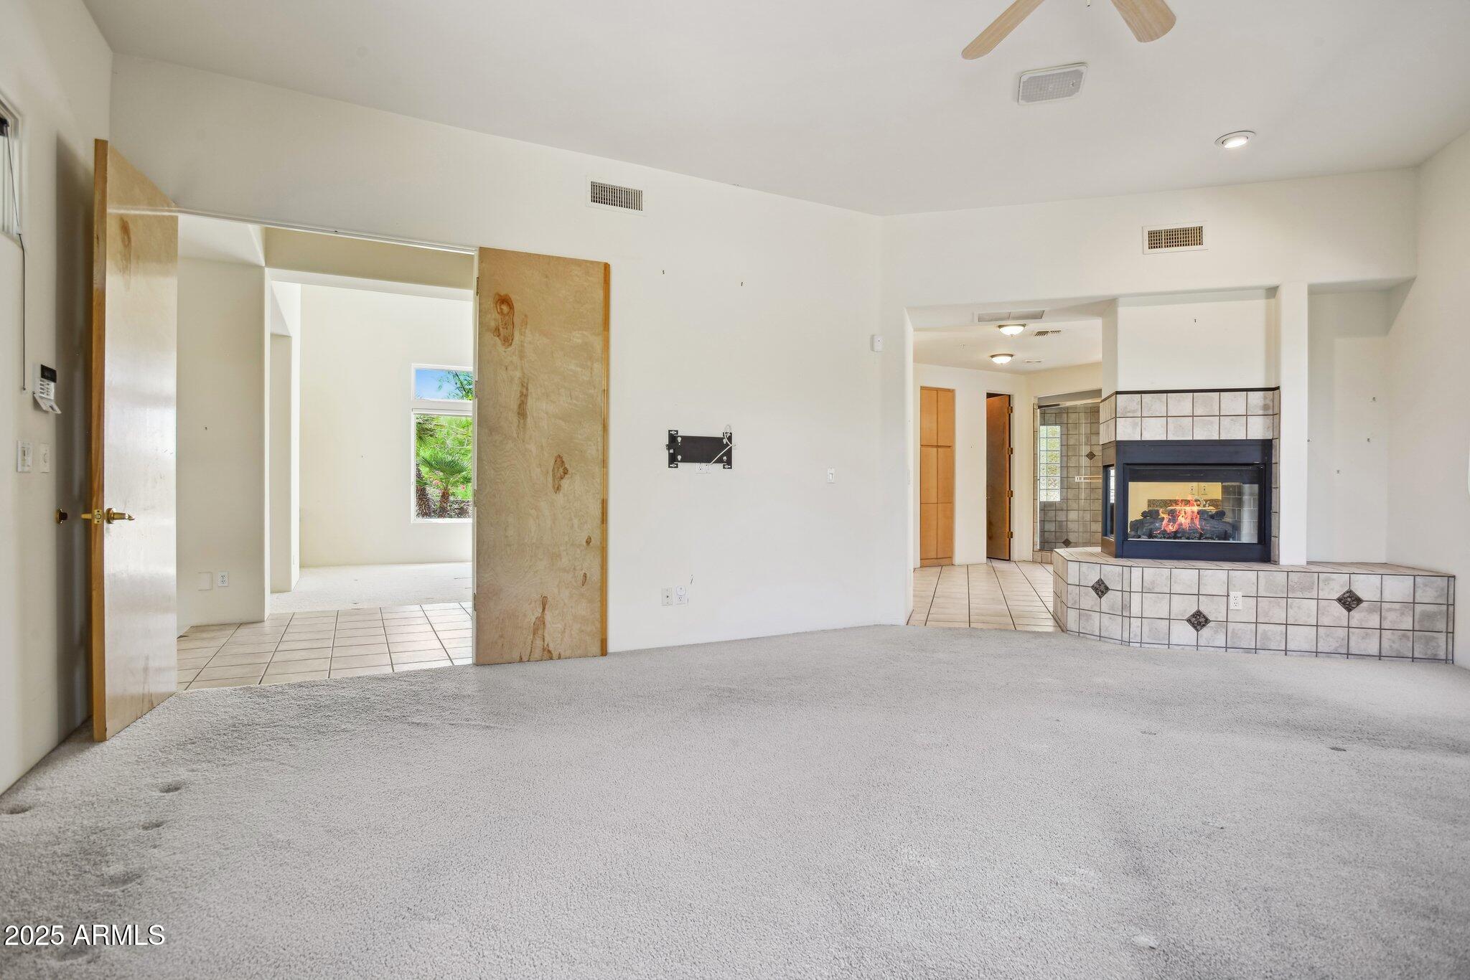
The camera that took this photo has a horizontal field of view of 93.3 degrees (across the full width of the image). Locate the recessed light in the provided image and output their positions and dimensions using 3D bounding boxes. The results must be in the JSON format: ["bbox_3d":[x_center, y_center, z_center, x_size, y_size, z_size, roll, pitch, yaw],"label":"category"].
[{"bbox_3d":[2.993,-2.085,4.155,0.200,0.040,0.200,0,0,-25],"label":"recessed light"}]

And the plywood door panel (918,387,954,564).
[{"bbox_3d":[2.821,-0.166,9.638,0.610,2.450,0.050,0,0,-25],"label":"plywood door panel"}]

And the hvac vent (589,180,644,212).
[{"bbox_3d":[-0.755,-1.881,4.460,0.380,0.190,0.030,0,0,-25],"label":"hvac vent"}]

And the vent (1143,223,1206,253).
[{"bbox_3d":[3.041,-1.741,4.789,0.390,0.197,0.030,0,0,16],"label":"vent"}]

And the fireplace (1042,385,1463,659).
[{"bbox_3d":[3.617,0.158,5.268,2.170,1.820,1.510,0,0,14],"label":"fireplace"}]

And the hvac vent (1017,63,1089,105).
[{"bbox_3d":[1.648,-2.093,3.617,0.305,0.030,0.305,0,0,17],"label":"hvac vent"}]

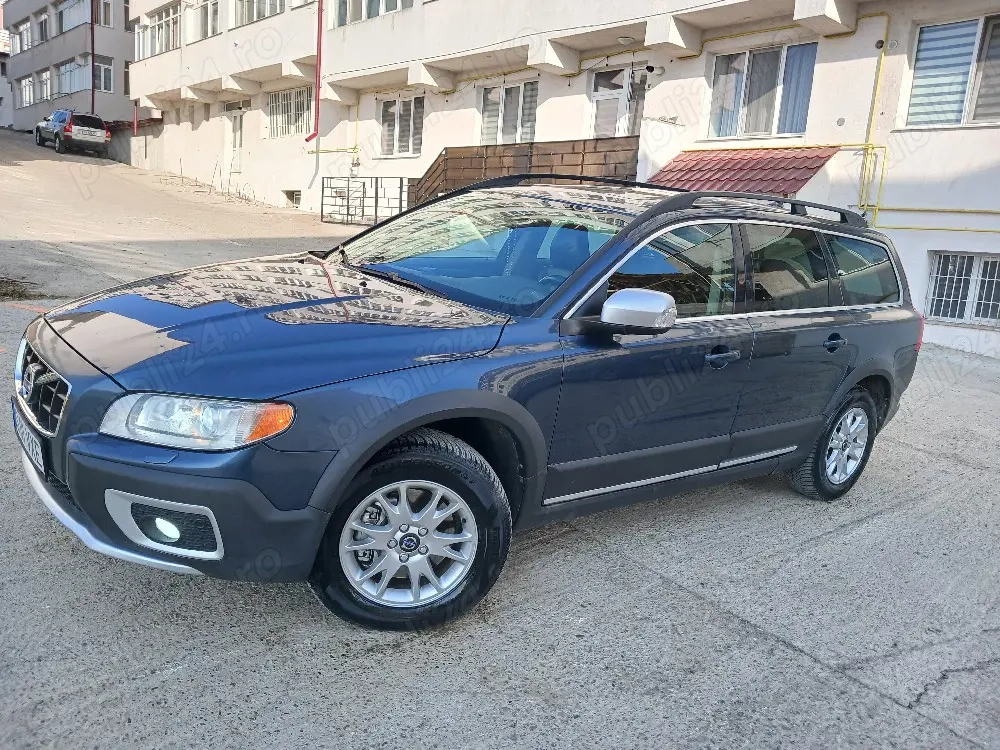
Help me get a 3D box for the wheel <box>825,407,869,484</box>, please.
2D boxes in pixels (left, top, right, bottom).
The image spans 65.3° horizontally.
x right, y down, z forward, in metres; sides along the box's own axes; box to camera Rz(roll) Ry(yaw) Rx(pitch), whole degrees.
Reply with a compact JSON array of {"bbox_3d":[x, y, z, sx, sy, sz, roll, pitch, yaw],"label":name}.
[{"bbox_3d":[1.863,0.375,4.354,0.445,0.445,0.170,-4,16,-40],"label":"wheel"}]

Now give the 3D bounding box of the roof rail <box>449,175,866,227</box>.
[{"bbox_3d":[0.926,-0.914,4.231,2.080,0.180,1.270,-4,16,-40],"label":"roof rail"}]

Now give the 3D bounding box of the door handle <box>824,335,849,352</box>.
[{"bbox_3d":[1.672,-0.159,3.901,0.217,0.086,0.056,-4,17,-40],"label":"door handle"}]

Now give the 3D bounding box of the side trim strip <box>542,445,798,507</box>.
[{"bbox_3d":[0.810,0.405,3.296,1.700,0.030,0.025,-4,16,-40],"label":"side trim strip"}]

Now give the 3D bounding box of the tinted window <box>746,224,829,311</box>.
[{"bbox_3d":[1.361,-0.512,3.705,0.730,0.400,0.040,-4,-12,-40],"label":"tinted window"}]

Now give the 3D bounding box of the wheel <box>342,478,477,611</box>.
[{"bbox_3d":[-0.300,0.521,2.547,0.445,0.445,0.170,4,13,-14],"label":"wheel"}]

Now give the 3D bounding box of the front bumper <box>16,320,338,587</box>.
[{"bbox_3d":[-1.284,0.126,2.688,0.630,0.650,1.860,-4,16,-40],"label":"front bumper"}]

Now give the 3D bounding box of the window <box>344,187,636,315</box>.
[{"bbox_3d":[-0.114,-0.573,3.458,0.870,0.100,1.400,-37,34,-26],"label":"window"}]

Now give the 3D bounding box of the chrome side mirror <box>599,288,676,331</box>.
[{"bbox_3d":[0.503,-0.232,2.820,0.151,0.144,0.232,-4,17,-40],"label":"chrome side mirror"}]

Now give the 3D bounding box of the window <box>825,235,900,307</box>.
[{"bbox_3d":[2.022,-0.559,4.308,0.879,0.365,0.066,-3,-3,-43],"label":"window"}]

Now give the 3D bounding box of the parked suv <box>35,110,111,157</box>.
[{"bbox_3d":[-18.300,-10.440,33.300,1.900,1.780,4.800,-6,22,-42],"label":"parked suv"}]

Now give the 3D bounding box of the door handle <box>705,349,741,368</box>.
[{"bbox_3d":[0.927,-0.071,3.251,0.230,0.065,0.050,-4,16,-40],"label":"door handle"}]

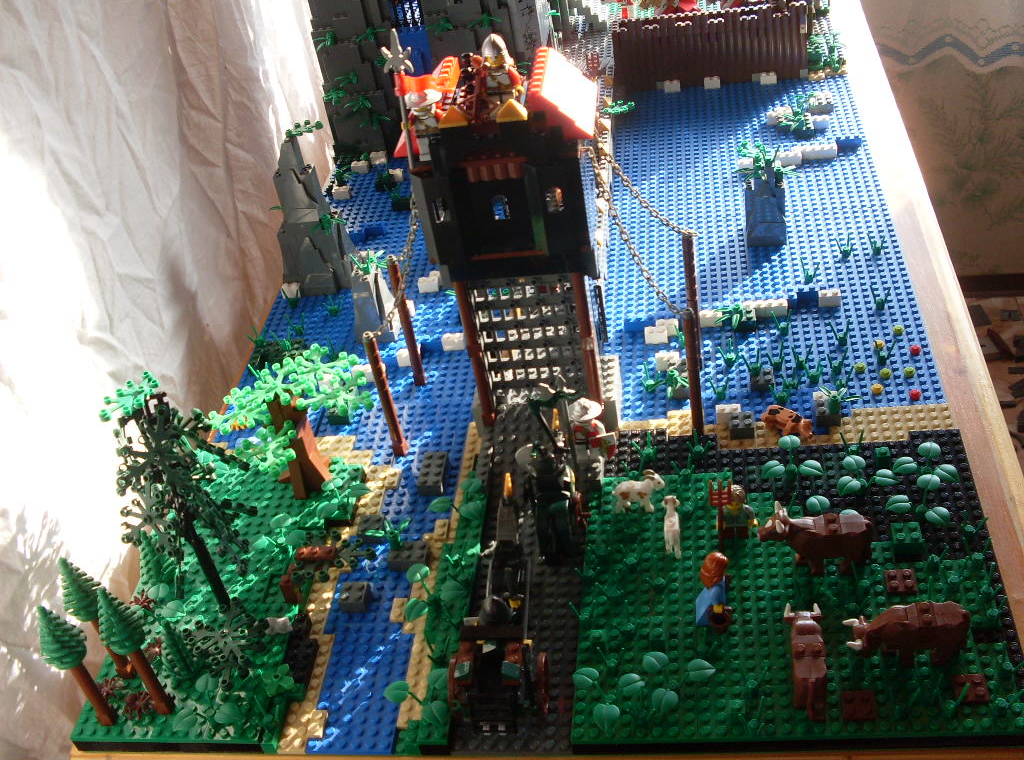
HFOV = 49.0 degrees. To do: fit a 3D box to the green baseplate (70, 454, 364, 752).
[{"bbox_3d":[-0.174,0.133,0.708,0.128,0.015,0.223,-3,38,10],"label":"green baseplate"}]

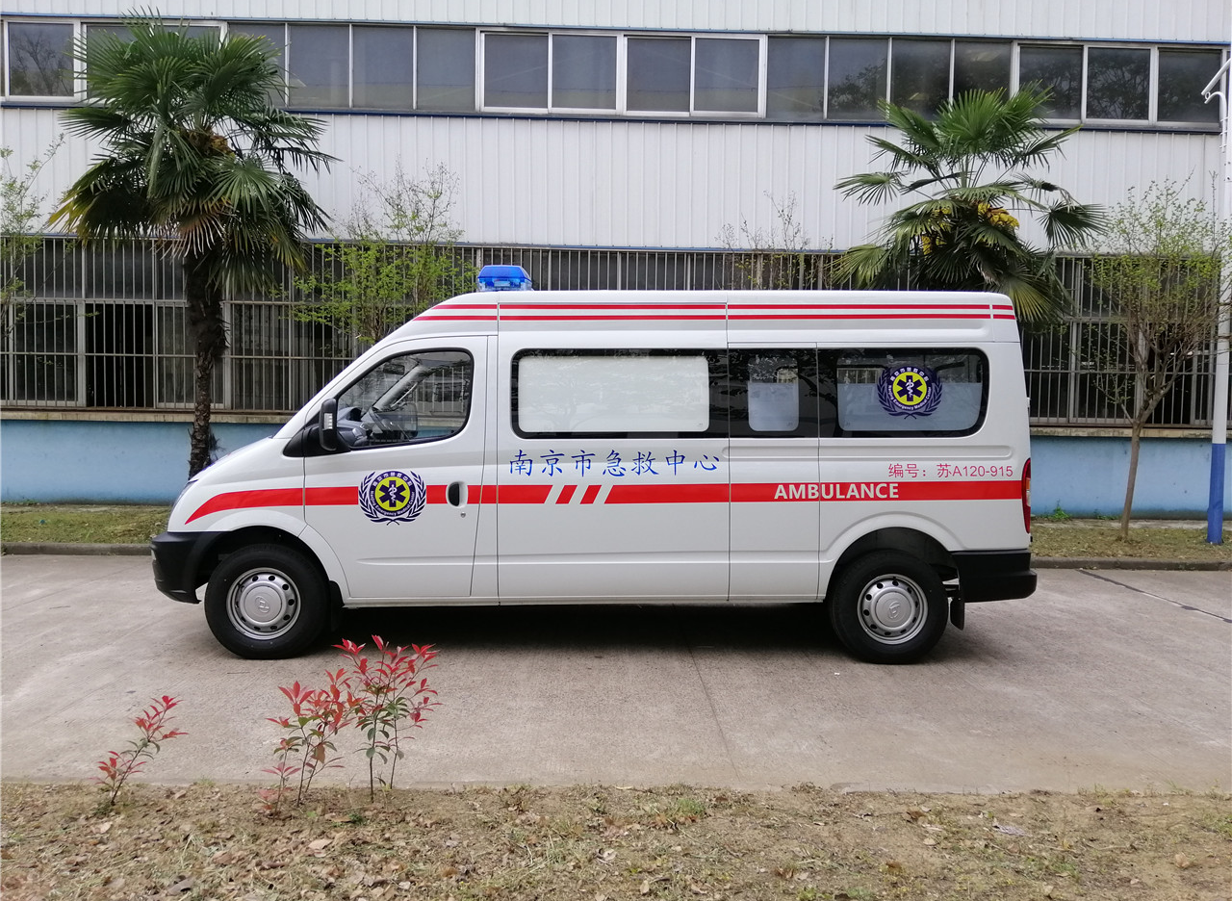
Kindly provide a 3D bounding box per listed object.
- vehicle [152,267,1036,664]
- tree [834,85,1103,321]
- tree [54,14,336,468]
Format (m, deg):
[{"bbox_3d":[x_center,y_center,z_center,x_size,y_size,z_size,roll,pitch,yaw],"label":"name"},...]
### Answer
[{"bbox_3d":[-0.252,0.008,6.609,5.720,2.500,2.030,1,2,-2],"label":"vehicle"},{"bbox_3d":[4.096,-1.589,10.752,3.131,5.224,3.131,1,2,-1],"label":"tree"},{"bbox_3d":[-4.871,-2.021,10.632,3.251,5.832,3.251,1,2,-1],"label":"tree"}]

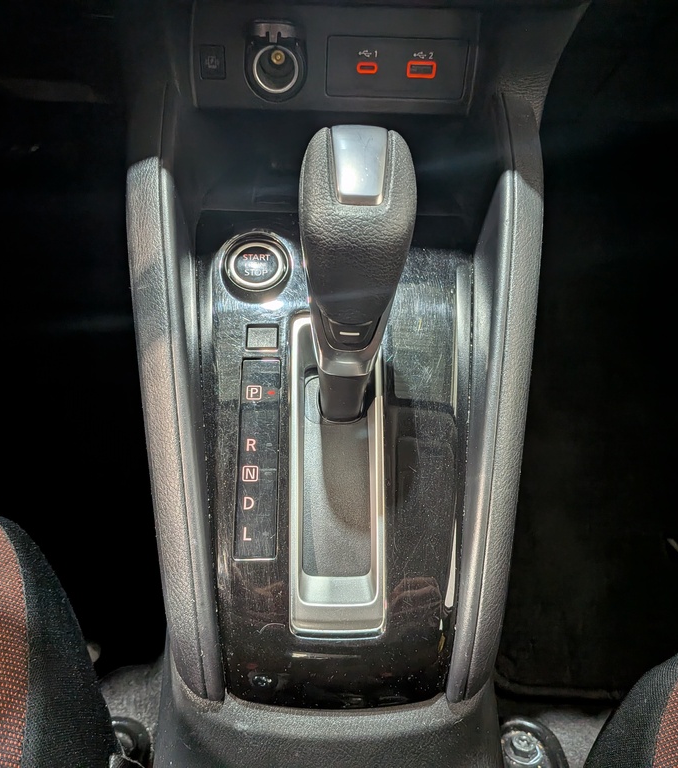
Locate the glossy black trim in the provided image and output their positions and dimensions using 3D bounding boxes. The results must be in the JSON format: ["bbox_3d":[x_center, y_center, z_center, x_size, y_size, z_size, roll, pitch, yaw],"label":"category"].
[{"bbox_3d":[-0.001,0.042,0.445,0.168,0.035,0.300,1,82,-1],"label":"glossy black trim"}]

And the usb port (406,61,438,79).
[{"bbox_3d":[0.048,-0.185,0.416,0.017,0.010,0.008,1,36,-1],"label":"usb port"}]

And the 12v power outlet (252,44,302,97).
[{"bbox_3d":[-0.035,-0.178,0.407,0.028,0.028,0.020,1,18,-1],"label":"12v power outlet"}]

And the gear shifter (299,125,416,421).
[{"bbox_3d":[0.008,-0.061,0.380,0.055,0.152,0.055,1,44,-1],"label":"gear shifter"}]

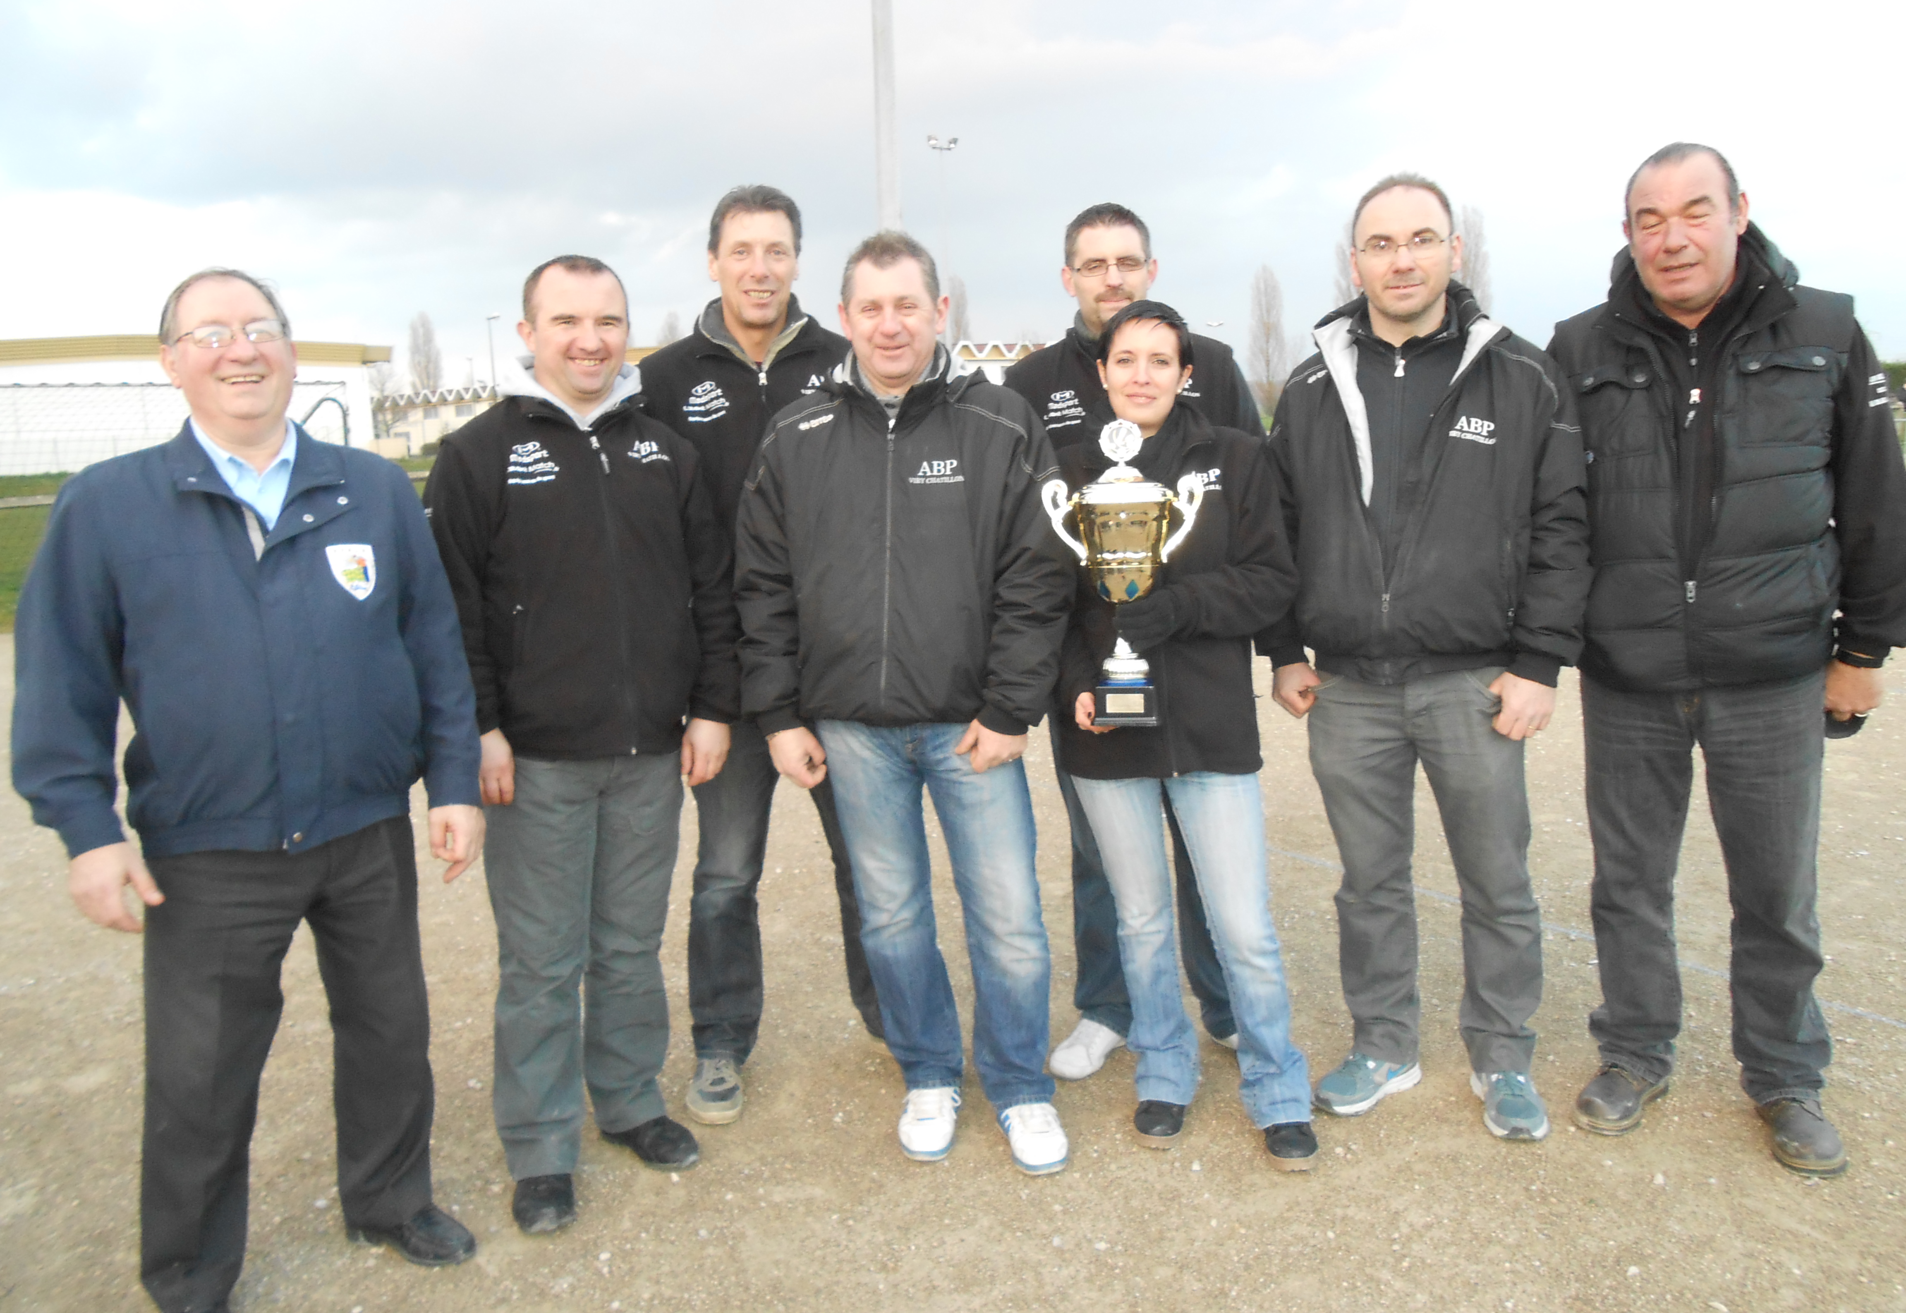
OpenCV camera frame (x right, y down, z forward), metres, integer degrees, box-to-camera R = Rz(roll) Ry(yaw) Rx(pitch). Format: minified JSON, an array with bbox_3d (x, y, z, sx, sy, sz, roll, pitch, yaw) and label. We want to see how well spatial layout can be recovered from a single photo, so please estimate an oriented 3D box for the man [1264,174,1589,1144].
[{"bbox_3d":[0.927,0.005,2.806,0.600,1.815,0.380,2,11,25],"label":"man"}]

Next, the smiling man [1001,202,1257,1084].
[{"bbox_3d":[0.404,-0.017,3.044,0.570,1.815,0.380,1,10,18],"label":"smiling man"}]

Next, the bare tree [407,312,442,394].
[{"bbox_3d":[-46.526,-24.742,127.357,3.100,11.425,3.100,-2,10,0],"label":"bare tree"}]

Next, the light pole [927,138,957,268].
[{"bbox_3d":[-0.234,-17.444,68.020,1.500,13.982,0.600,-2,10,0],"label":"light pole"}]

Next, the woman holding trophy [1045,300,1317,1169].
[{"bbox_3d":[0.438,0.148,2.712,0.520,1.601,0.420,-1,10,5],"label":"woman holding trophy"}]

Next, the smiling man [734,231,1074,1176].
[{"bbox_3d":[-0.090,0.094,2.732,0.620,1.738,0.380,-2,10,0],"label":"smiling man"}]

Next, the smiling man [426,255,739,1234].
[{"bbox_3d":[-0.682,0.143,2.660,0.560,1.708,0.400,-6,11,-22],"label":"smiling man"}]

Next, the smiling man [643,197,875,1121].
[{"bbox_3d":[-0.376,0.005,2.948,0.580,1.861,0.380,-4,10,-10],"label":"smiling man"}]

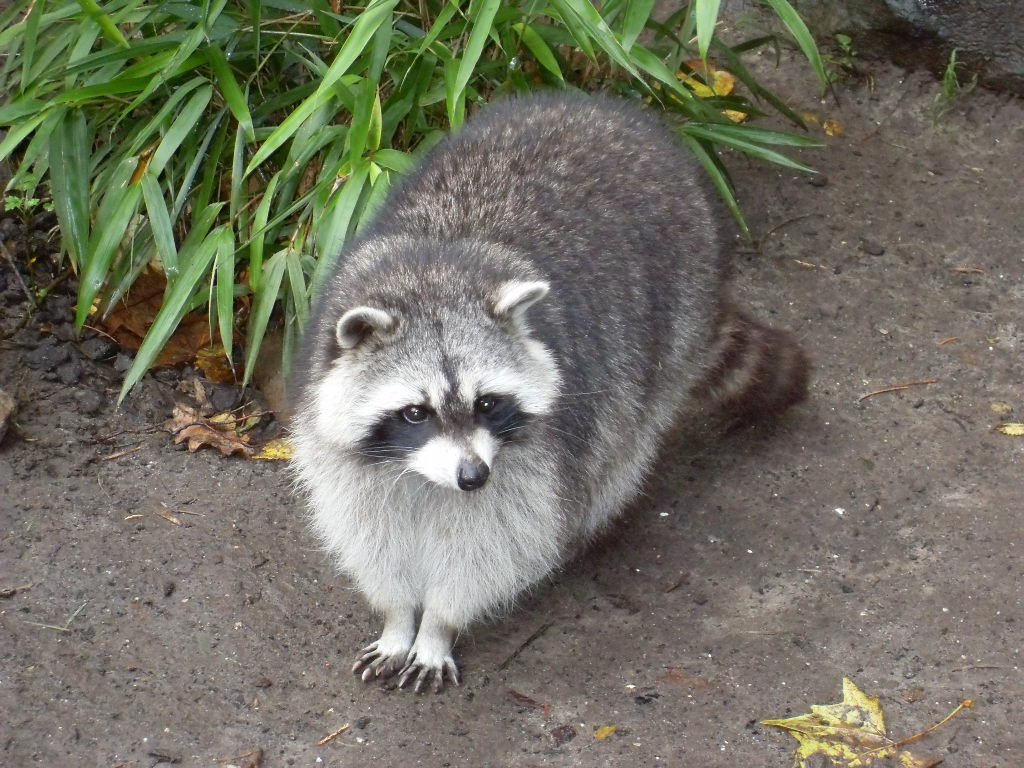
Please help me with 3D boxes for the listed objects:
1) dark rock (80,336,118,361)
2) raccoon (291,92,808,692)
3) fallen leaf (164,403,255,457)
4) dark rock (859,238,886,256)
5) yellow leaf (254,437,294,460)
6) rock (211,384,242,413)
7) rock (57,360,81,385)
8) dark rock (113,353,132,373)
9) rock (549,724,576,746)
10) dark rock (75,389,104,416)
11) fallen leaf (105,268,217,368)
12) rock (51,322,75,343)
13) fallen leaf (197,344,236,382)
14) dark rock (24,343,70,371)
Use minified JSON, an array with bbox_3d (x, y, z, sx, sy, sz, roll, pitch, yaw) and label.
[{"bbox_3d":[-0.329,-0.028,2.619,0.030,0.016,0.024,0,40,0],"label":"dark rock"},{"bbox_3d":[-0.005,-0.038,2.460,0.270,0.300,0.520,17,40,21],"label":"raccoon"},{"bbox_3d":[-0.240,0.038,2.598,0.069,0.017,0.050,0,37,0],"label":"fallen leaf"},{"bbox_3d":[0.299,-0.113,2.725,0.023,0.012,0.018,0,40,0],"label":"dark rock"},{"bbox_3d":[-0.181,0.050,2.533,0.040,0.008,0.030,0,40,0],"label":"yellow leaf"},{"bbox_3d":[-0.224,0.011,2.571,0.024,0.019,0.023,0,40,0],"label":"rock"},{"bbox_3d":[-0.358,-0.009,2.661,0.021,0.014,0.017,0,37,0],"label":"rock"},{"bbox_3d":[-0.317,-0.018,2.675,0.016,0.011,0.013,0,37,0],"label":"dark rock"},{"bbox_3d":[0.036,0.249,2.323,0.019,0.009,0.015,0,37,0],"label":"rock"},{"bbox_3d":[-0.338,0.015,2.629,0.024,0.015,0.018,0,37,0],"label":"dark rock"},{"bbox_3d":[-0.290,-0.055,2.706,0.092,0.030,0.090,0,37,0],"label":"fallen leaf"},{"bbox_3d":[-0.369,-0.043,2.707,0.019,0.012,0.014,0,37,0],"label":"rock"},{"bbox_3d":[-0.234,-0.017,2.600,0.034,0.015,0.040,0,40,0],"label":"fallen leaf"},{"bbox_3d":[-0.369,-0.022,2.612,0.037,0.018,0.028,0,40,0],"label":"dark rock"}]

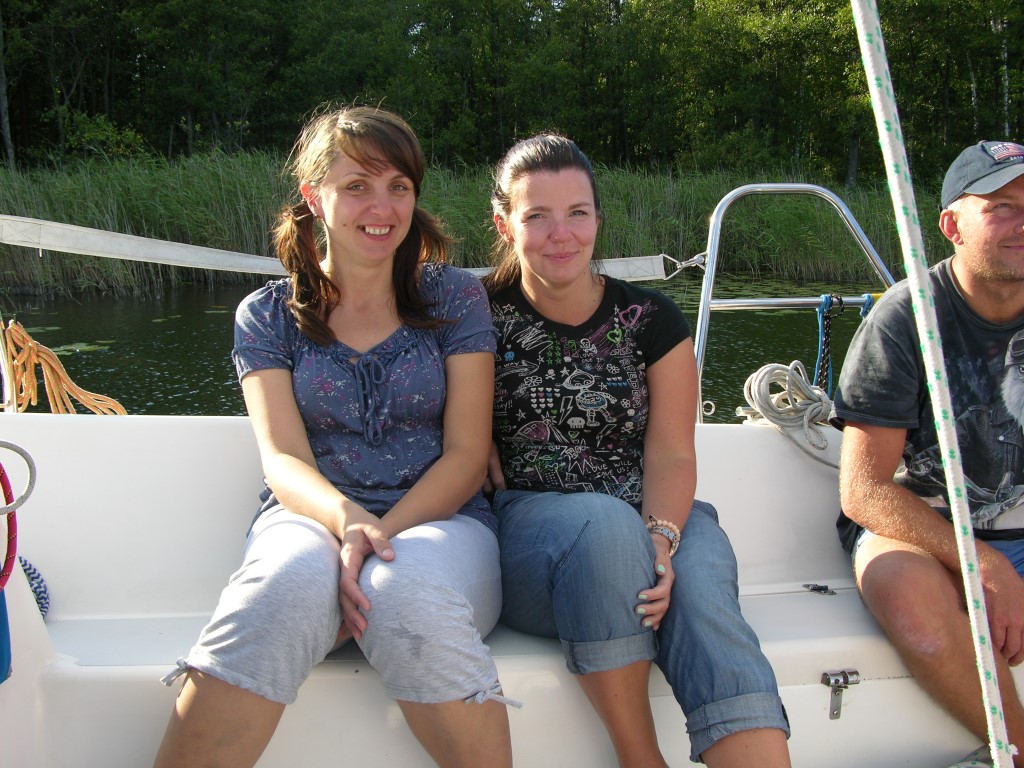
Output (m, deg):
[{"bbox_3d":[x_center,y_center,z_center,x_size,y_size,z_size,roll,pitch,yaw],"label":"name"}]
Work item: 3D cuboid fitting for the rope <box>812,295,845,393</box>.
[{"bbox_3d":[0.648,-0.077,2.120,0.065,0.210,0.065,-2,9,0],"label":"rope"}]

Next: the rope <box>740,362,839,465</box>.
[{"bbox_3d":[0.527,0.056,1.980,0.195,0.190,0.150,-2,9,0],"label":"rope"}]

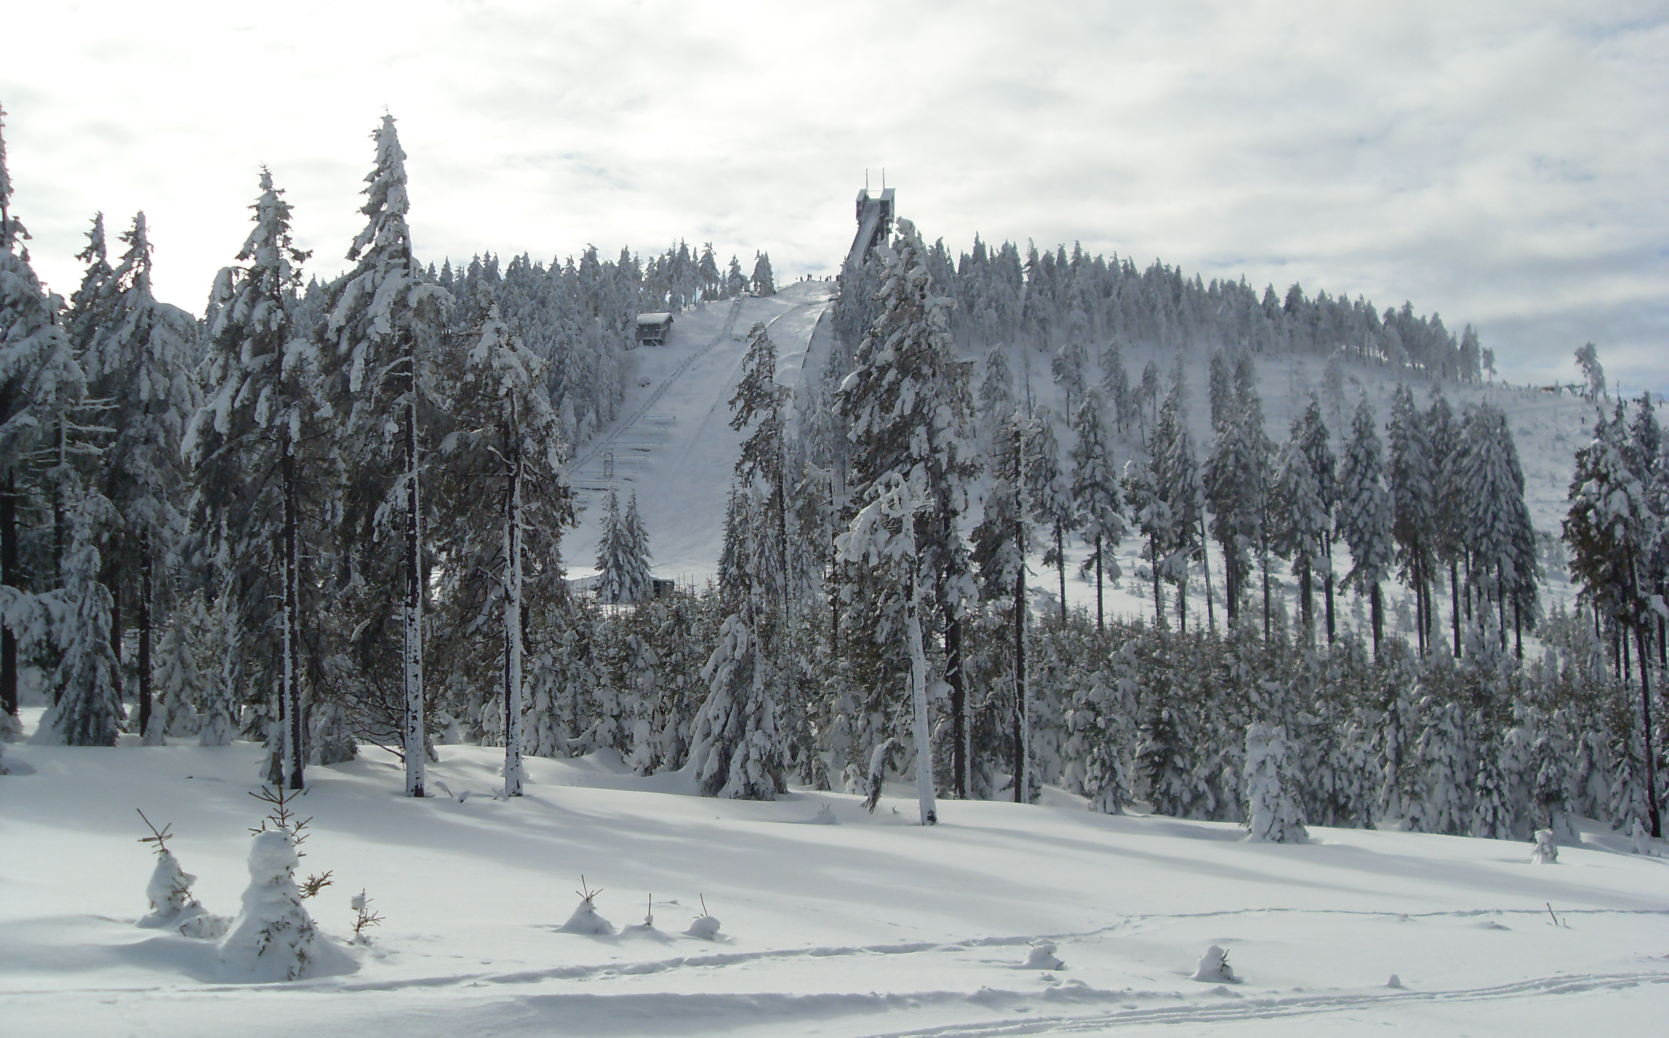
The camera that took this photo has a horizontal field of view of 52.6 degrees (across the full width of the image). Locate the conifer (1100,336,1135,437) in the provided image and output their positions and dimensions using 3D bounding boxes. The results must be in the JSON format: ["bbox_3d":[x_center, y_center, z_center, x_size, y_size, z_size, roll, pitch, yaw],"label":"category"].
[{"bbox_3d":[40.985,-19.120,245.000,4.774,14.198,4.774,-1,-4,0],"label":"conifer"}]

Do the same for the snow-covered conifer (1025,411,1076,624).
[{"bbox_3d":[12.021,0.654,94.000,2.905,13.544,2.905,-1,-4,0],"label":"snow-covered conifer"}]

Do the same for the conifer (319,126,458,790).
[{"bbox_3d":[-9.939,-1.491,37.500,3.042,15.214,3.042,-1,-4,0],"label":"conifer"}]

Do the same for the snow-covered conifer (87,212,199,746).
[{"bbox_3d":[-20.066,-1.266,49.000,3.218,15.562,3.218,-1,-4,0],"label":"snow-covered conifer"}]

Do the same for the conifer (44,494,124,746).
[{"bbox_3d":[-19.993,2.676,45.000,2.121,6.667,2.121,-1,-4,0],"label":"conifer"}]

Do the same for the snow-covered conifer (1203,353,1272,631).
[{"bbox_3d":[22.682,-1.431,95.000,3.774,15.855,3.774,-1,-4,0],"label":"snow-covered conifer"}]

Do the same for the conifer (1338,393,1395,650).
[{"bbox_3d":[29.283,0.395,93.000,3.067,14.228,3.067,-1,-4,0],"label":"conifer"}]

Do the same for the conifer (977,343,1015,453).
[{"bbox_3d":[22.126,-16.083,230.000,4.827,14.928,4.827,-1,-4,0],"label":"conifer"}]

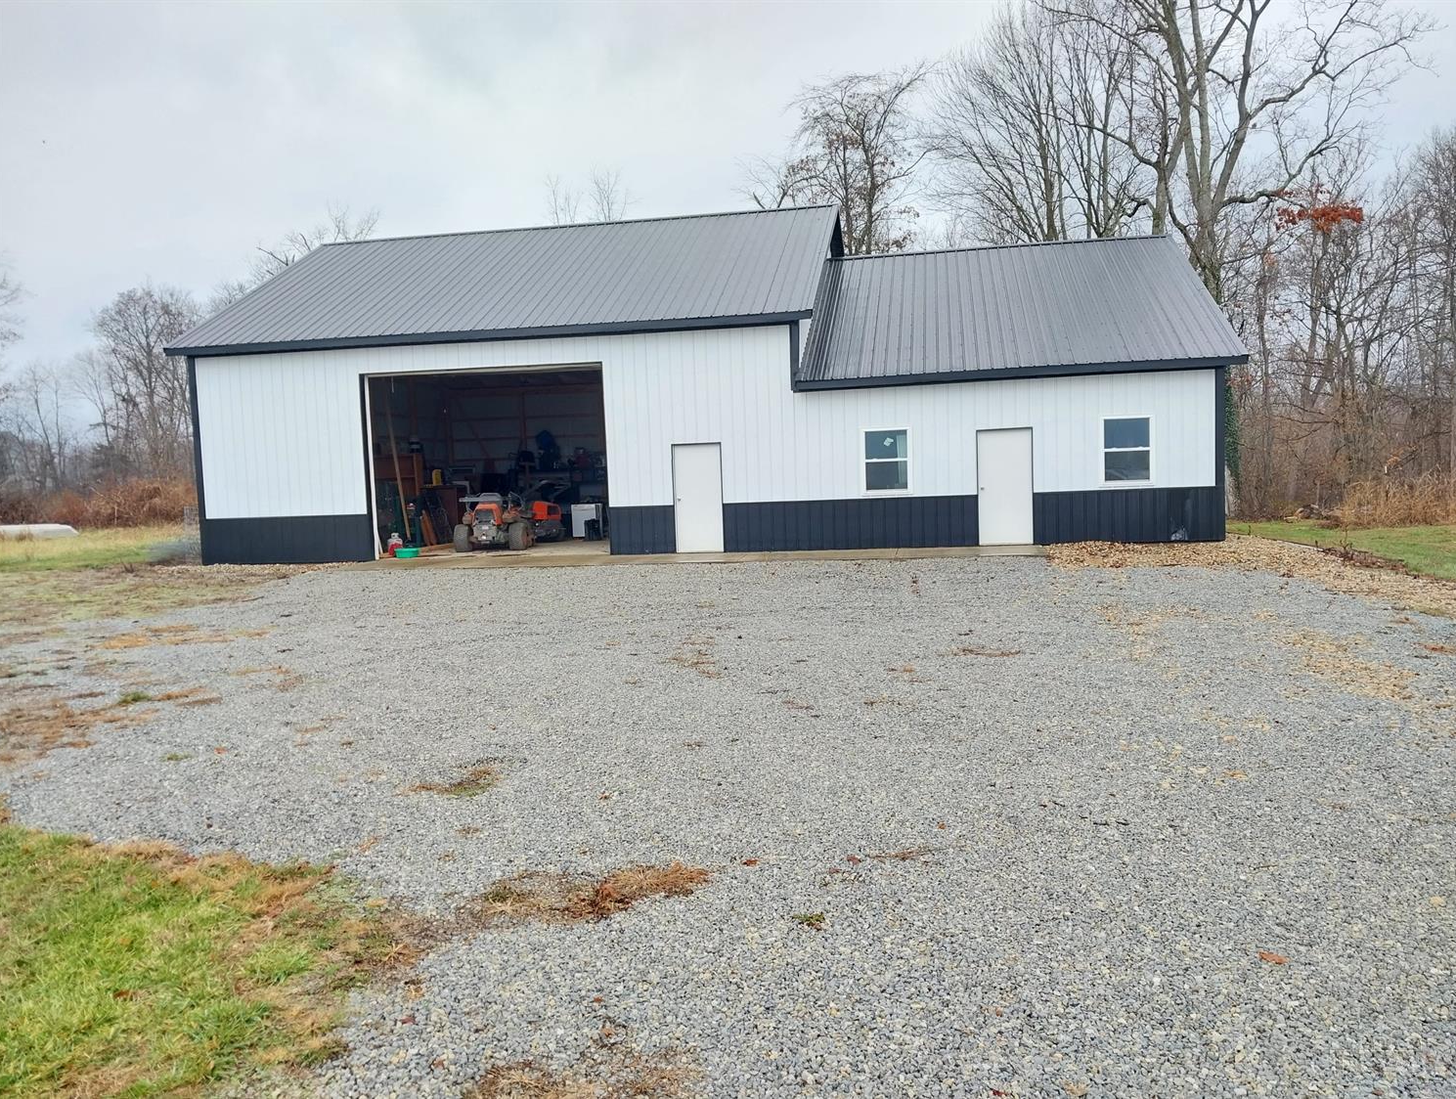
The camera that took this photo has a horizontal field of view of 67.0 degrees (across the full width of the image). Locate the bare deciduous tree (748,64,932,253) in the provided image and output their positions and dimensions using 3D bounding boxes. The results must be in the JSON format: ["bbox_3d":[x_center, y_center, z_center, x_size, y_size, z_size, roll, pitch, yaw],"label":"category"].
[{"bbox_3d":[4.385,-9.686,40.604,6.699,16.006,6.699,-1,4,10],"label":"bare deciduous tree"}]

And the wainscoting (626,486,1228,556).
[{"bbox_3d":[3.118,-0.483,19.798,10.823,0.907,0.080,-1,4,10],"label":"wainscoting"}]

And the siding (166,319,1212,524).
[{"bbox_3d":[-1.142,-2.428,20.423,19.145,3.201,0.120,-1,4,10],"label":"siding"}]

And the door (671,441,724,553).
[{"bbox_3d":[-0.538,-0.964,20.415,0.945,2.031,0.080,-1,4,10],"label":"door"}]

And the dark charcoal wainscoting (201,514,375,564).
[{"bbox_3d":[-8.791,-0.189,21.962,3.647,0.907,0.080,-1,4,10],"label":"dark charcoal wainscoting"}]

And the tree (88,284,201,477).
[{"bbox_3d":[-29.422,-7.569,56.453,5.767,11.987,5.767,-1,4,10],"label":"tree"}]

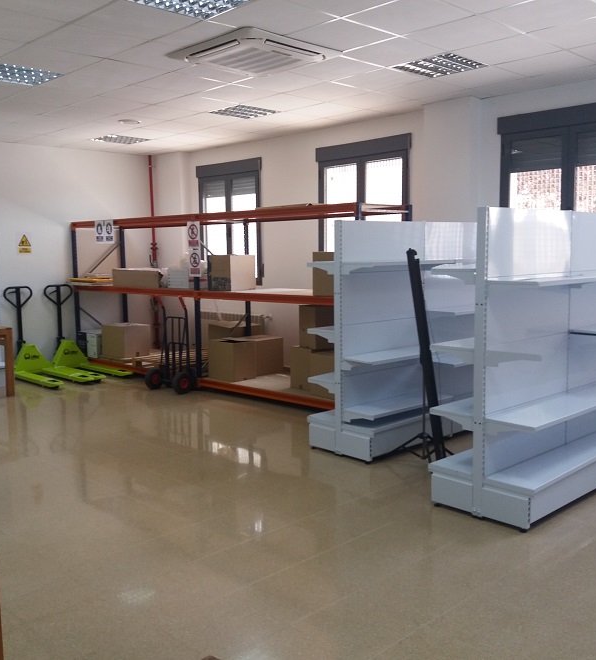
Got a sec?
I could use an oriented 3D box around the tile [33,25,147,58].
[{"bbox_3d":[-1.430,-1.966,4.839,0.600,0.020,0.600,-7,9,-44],"label":"tile"}]

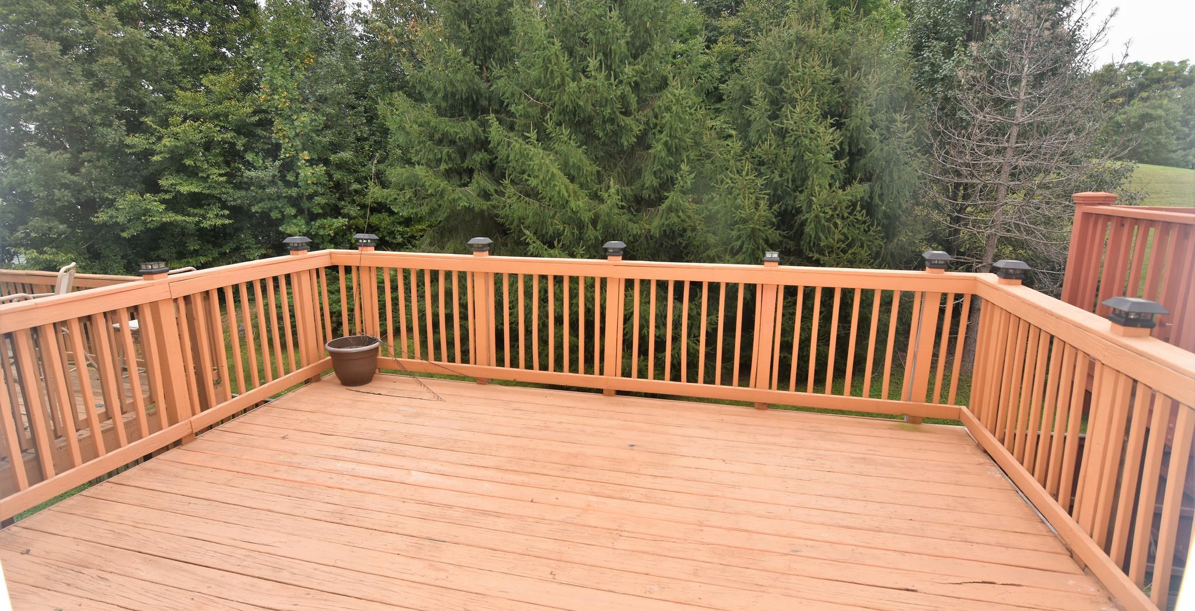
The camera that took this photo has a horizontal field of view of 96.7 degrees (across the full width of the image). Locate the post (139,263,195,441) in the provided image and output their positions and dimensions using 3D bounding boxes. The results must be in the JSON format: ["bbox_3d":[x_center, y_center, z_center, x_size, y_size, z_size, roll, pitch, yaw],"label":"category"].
[{"bbox_3d":[-2.595,0.312,3.224,0.105,1.142,0.105,3,13,13],"label":"post"}]

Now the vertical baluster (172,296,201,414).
[{"bbox_3d":[-2.582,0.311,3.359,0.038,0.820,0.038,3,13,13],"label":"vertical baluster"}]

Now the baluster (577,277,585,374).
[{"bbox_3d":[-0.120,0.155,4.079,0.038,0.820,0.038,3,13,13],"label":"baluster"}]

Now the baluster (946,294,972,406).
[{"bbox_3d":[2.390,0.297,3.508,0.038,0.820,0.038,3,13,13],"label":"baluster"}]

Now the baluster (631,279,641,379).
[{"bbox_3d":[0.290,0.176,3.989,0.038,0.820,0.038,3,13,13],"label":"baluster"}]

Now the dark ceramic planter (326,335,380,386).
[{"bbox_3d":[-1.926,0.468,4.236,0.394,0.305,0.394,3,13,12],"label":"dark ceramic planter"}]

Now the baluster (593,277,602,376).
[{"bbox_3d":[-0.004,0.153,3.883,0.036,0.769,0.036,3,13,12],"label":"baluster"}]

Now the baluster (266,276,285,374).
[{"bbox_3d":[-2.426,0.162,4.008,0.038,0.820,0.038,3,13,13],"label":"baluster"}]

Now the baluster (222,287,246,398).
[{"bbox_3d":[-2.505,0.238,3.679,0.038,0.820,0.038,3,13,13],"label":"baluster"}]

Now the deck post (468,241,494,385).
[{"bbox_3d":[-0.923,0.060,4.276,0.140,1.174,0.140,3,13,13],"label":"deck post"}]

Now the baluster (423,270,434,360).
[{"bbox_3d":[-1.324,0.079,4.165,0.036,0.769,0.036,3,13,12],"label":"baluster"}]

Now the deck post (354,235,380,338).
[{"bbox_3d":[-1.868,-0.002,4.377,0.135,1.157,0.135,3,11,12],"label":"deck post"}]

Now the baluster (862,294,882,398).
[{"bbox_3d":[1.837,0.258,3.559,0.038,0.867,0.038,3,11,12],"label":"baluster"}]

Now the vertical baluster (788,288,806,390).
[{"bbox_3d":[1.398,0.241,3.734,0.038,0.820,0.038,3,13,13],"label":"vertical baluster"}]

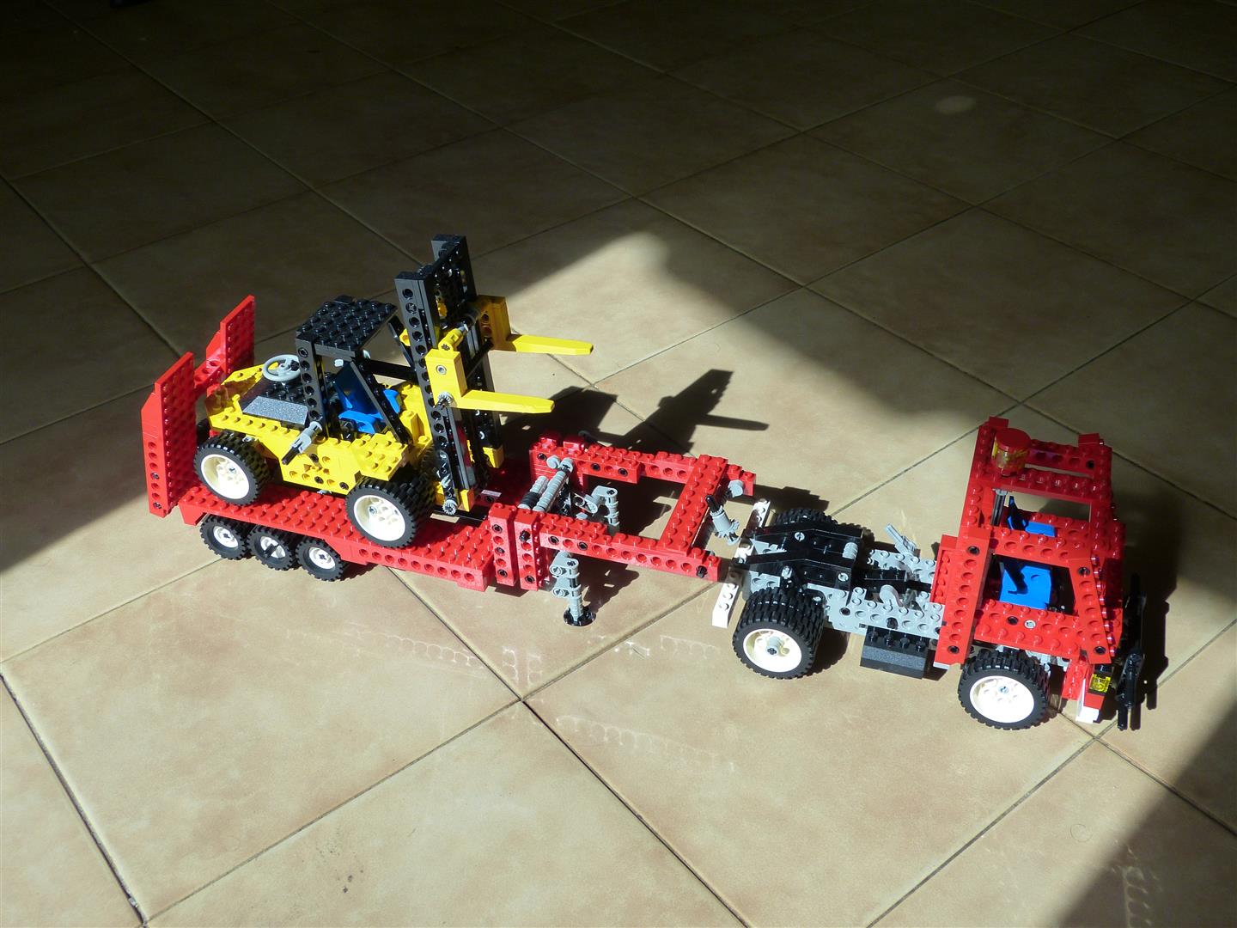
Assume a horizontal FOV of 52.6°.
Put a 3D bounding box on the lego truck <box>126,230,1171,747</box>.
[{"bbox_3d":[-0.002,-0.012,0.653,0.554,0.191,0.109,11,40,16],"label":"lego truck"}]

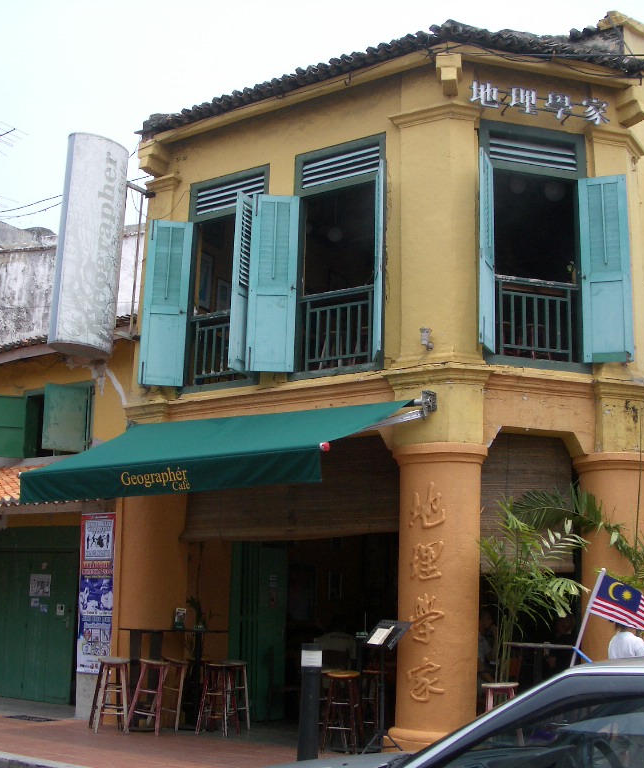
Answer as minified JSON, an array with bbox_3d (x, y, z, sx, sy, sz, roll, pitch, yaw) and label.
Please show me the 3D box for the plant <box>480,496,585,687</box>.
[{"bbox_3d":[2.004,2.377,10.025,1.100,2.395,1.000,5,-12,-14],"label":"plant"}]

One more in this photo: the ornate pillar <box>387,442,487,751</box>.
[{"bbox_3d":[1.095,2.051,9.897,0.900,2.880,0.900,2,-12,0],"label":"ornate pillar"}]

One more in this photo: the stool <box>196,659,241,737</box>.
[{"bbox_3d":[-1.117,3.415,11.282,0.370,0.740,0.370,-4,-13,26],"label":"stool"}]

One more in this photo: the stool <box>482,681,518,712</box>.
[{"bbox_3d":[1.558,2.991,9.029,0.365,0.715,0.365,2,-12,0],"label":"stool"}]

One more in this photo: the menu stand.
[{"bbox_3d":[0.607,2.889,9.865,0.420,1.260,0.480,13,-16,-43],"label":"menu stand"}]

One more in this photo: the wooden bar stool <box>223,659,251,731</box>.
[{"bbox_3d":[-0.989,3.461,11.485,0.370,0.740,0.370,1,-12,0],"label":"wooden bar stool"}]

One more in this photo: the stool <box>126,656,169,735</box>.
[{"bbox_3d":[-1.819,3.264,10.840,0.365,0.715,0.365,1,-12,6],"label":"stool"}]

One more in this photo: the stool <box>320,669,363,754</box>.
[{"bbox_3d":[0.182,3.133,9.911,0.365,0.715,0.365,1,-12,6],"label":"stool"}]

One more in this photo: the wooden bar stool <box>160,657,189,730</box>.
[{"bbox_3d":[-1.725,3.481,11.652,0.370,0.740,0.370,3,-13,21],"label":"wooden bar stool"}]

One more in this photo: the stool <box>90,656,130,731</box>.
[{"bbox_3d":[-2.201,3.249,10.828,0.365,0.715,0.365,1,-12,6],"label":"stool"}]

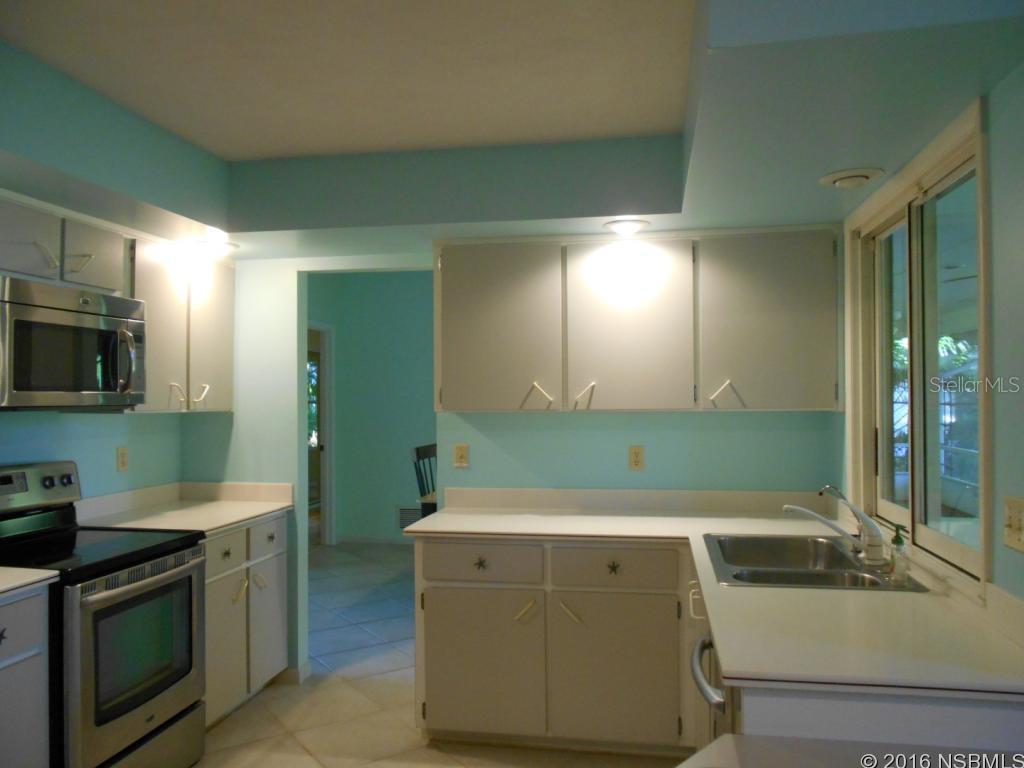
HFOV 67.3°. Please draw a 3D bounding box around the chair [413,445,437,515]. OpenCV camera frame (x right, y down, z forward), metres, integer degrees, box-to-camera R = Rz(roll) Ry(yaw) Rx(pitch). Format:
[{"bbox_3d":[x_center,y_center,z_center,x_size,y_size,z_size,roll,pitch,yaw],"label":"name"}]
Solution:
[{"bbox_3d":[-0.593,1.070,7.159,0.510,0.969,0.450,-1,-1,10],"label":"chair"}]

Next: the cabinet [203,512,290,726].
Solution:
[{"bbox_3d":[-1.497,1.059,3.552,0.642,0.843,0.787,-1,-1,10],"label":"cabinet"}]

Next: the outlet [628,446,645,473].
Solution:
[{"bbox_3d":[0.585,0.350,3.602,0.072,0.116,0.015,-1,-1,10],"label":"outlet"}]

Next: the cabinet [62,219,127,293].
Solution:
[{"bbox_3d":[-1.774,-0.483,3.017,0.318,0.246,0.363,-1,-1,10],"label":"cabinet"}]

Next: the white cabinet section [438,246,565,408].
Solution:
[{"bbox_3d":[-0.019,-0.252,3.492,0.542,0.744,0.320,0,-1,10],"label":"white cabinet section"}]

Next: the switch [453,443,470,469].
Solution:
[{"bbox_3d":[-0.248,0.353,3.755,0.071,0.116,0.015,-1,-1,10],"label":"switch"}]

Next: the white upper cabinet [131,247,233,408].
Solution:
[{"bbox_3d":[-1.666,-0.240,3.610,0.312,0.753,0.804,-1,-1,10],"label":"white upper cabinet"}]

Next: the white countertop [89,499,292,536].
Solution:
[{"bbox_3d":[-1.490,0.628,3.569,0.658,0.037,0.815,-1,-1,10],"label":"white countertop"}]

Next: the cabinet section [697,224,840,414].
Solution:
[{"bbox_3d":[1.070,-0.263,3.294,0.556,0.749,0.320,0,-1,10],"label":"cabinet section"}]

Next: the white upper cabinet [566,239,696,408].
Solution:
[{"bbox_3d":[0.530,-0.255,3.457,0.541,0.735,0.324,-1,-1,10],"label":"white upper cabinet"}]

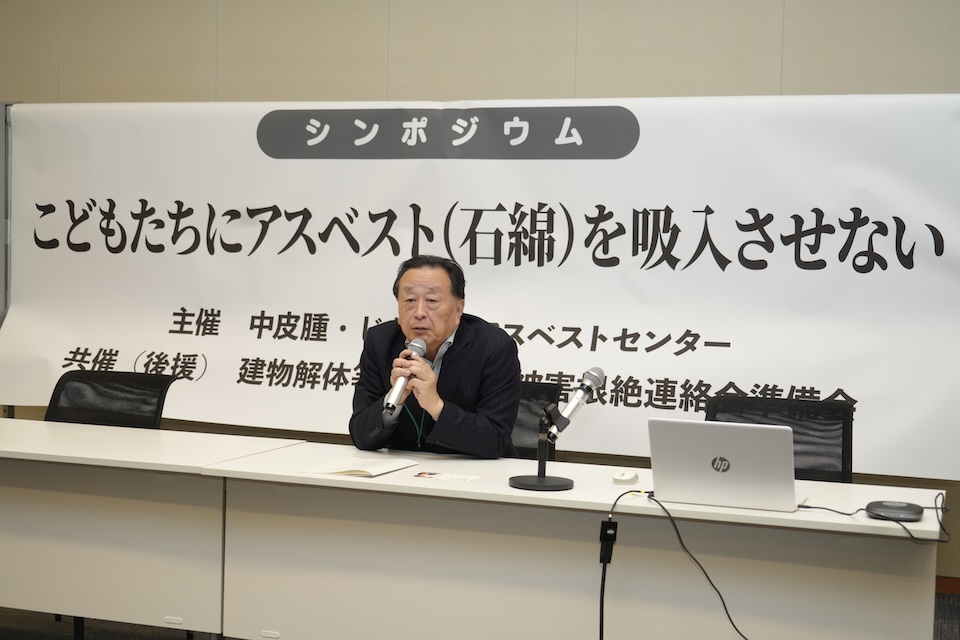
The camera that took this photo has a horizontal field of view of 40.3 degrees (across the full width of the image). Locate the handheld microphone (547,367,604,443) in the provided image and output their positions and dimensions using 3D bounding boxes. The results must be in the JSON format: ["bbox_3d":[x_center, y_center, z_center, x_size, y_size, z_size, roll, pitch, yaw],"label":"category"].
[{"bbox_3d":[0.242,0.214,3.297,0.050,0.240,0.050,4,-40,52],"label":"handheld microphone"}]

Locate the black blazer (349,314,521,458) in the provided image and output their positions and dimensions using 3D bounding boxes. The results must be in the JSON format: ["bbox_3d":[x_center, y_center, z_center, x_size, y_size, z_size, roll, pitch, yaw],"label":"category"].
[{"bbox_3d":[-0.064,0.274,3.936,0.490,0.600,0.500,2,2,21],"label":"black blazer"}]

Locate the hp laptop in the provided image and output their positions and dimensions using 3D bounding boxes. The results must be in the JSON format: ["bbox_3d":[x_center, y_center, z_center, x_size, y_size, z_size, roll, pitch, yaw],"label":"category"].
[{"bbox_3d":[0.578,0.322,3.013,0.320,0.205,0.305,2,2,21],"label":"hp laptop"}]

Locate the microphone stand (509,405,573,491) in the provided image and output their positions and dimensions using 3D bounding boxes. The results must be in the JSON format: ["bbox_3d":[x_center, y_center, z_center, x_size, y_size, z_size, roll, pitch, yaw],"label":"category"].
[{"bbox_3d":[0.156,0.306,3.238,0.162,0.205,0.162,1,2,0],"label":"microphone stand"}]

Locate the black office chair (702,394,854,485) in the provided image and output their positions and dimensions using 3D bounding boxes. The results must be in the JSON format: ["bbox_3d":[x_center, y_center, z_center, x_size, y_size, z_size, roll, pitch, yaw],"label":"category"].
[{"bbox_3d":[0.806,0.675,3.768,0.530,0.860,0.570,2,2,21],"label":"black office chair"}]

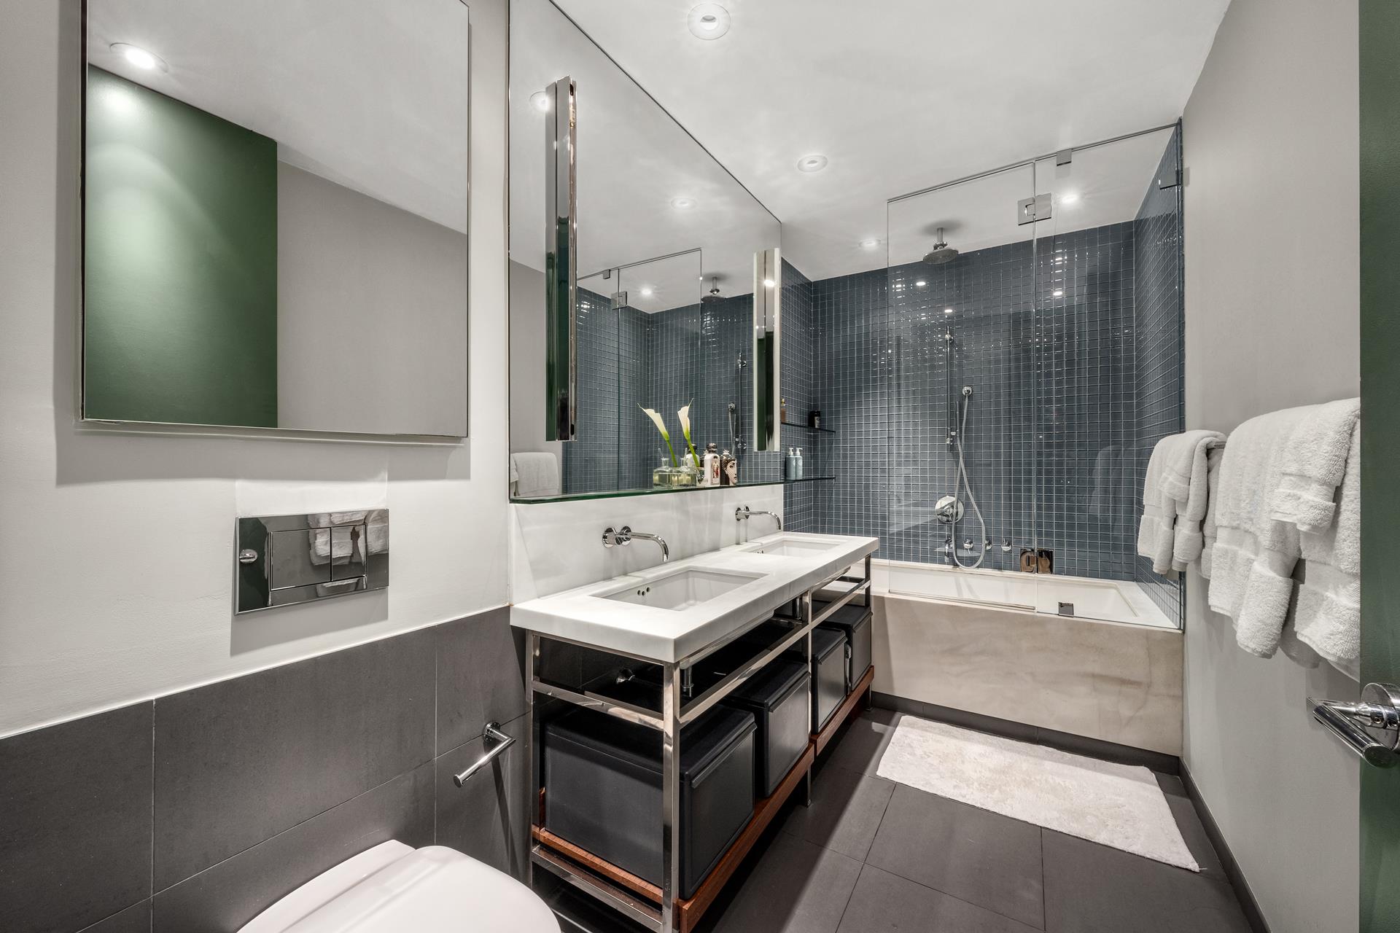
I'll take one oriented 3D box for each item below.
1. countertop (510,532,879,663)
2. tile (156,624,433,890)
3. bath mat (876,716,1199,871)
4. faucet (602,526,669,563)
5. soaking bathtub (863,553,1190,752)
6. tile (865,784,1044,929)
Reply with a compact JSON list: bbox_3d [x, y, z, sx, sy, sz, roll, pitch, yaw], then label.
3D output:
[{"bbox_3d":[0.200,0.382,2.018,0.503,0.049,1.790,0,0,31],"label":"countertop"},{"bbox_3d":[-0.711,0.498,1.019,0.010,0.289,0.457,0,0,31],"label":"tile"},{"bbox_3d":[1.198,1.161,2.066,0.905,0.020,0.572,0,0,31],"label":"bath mat"},{"bbox_3d":[-0.189,0.245,1.703,0.167,0.109,0.155,0,0,31],"label":"faucet"},{"bbox_3d":[1.312,0.865,2.943,1.787,0.498,1.021,0,0,31],"label":"soaking bathtub"},{"bbox_3d":[0.797,1.175,1.687,0.455,0.010,0.466,0,0,31],"label":"tile"}]

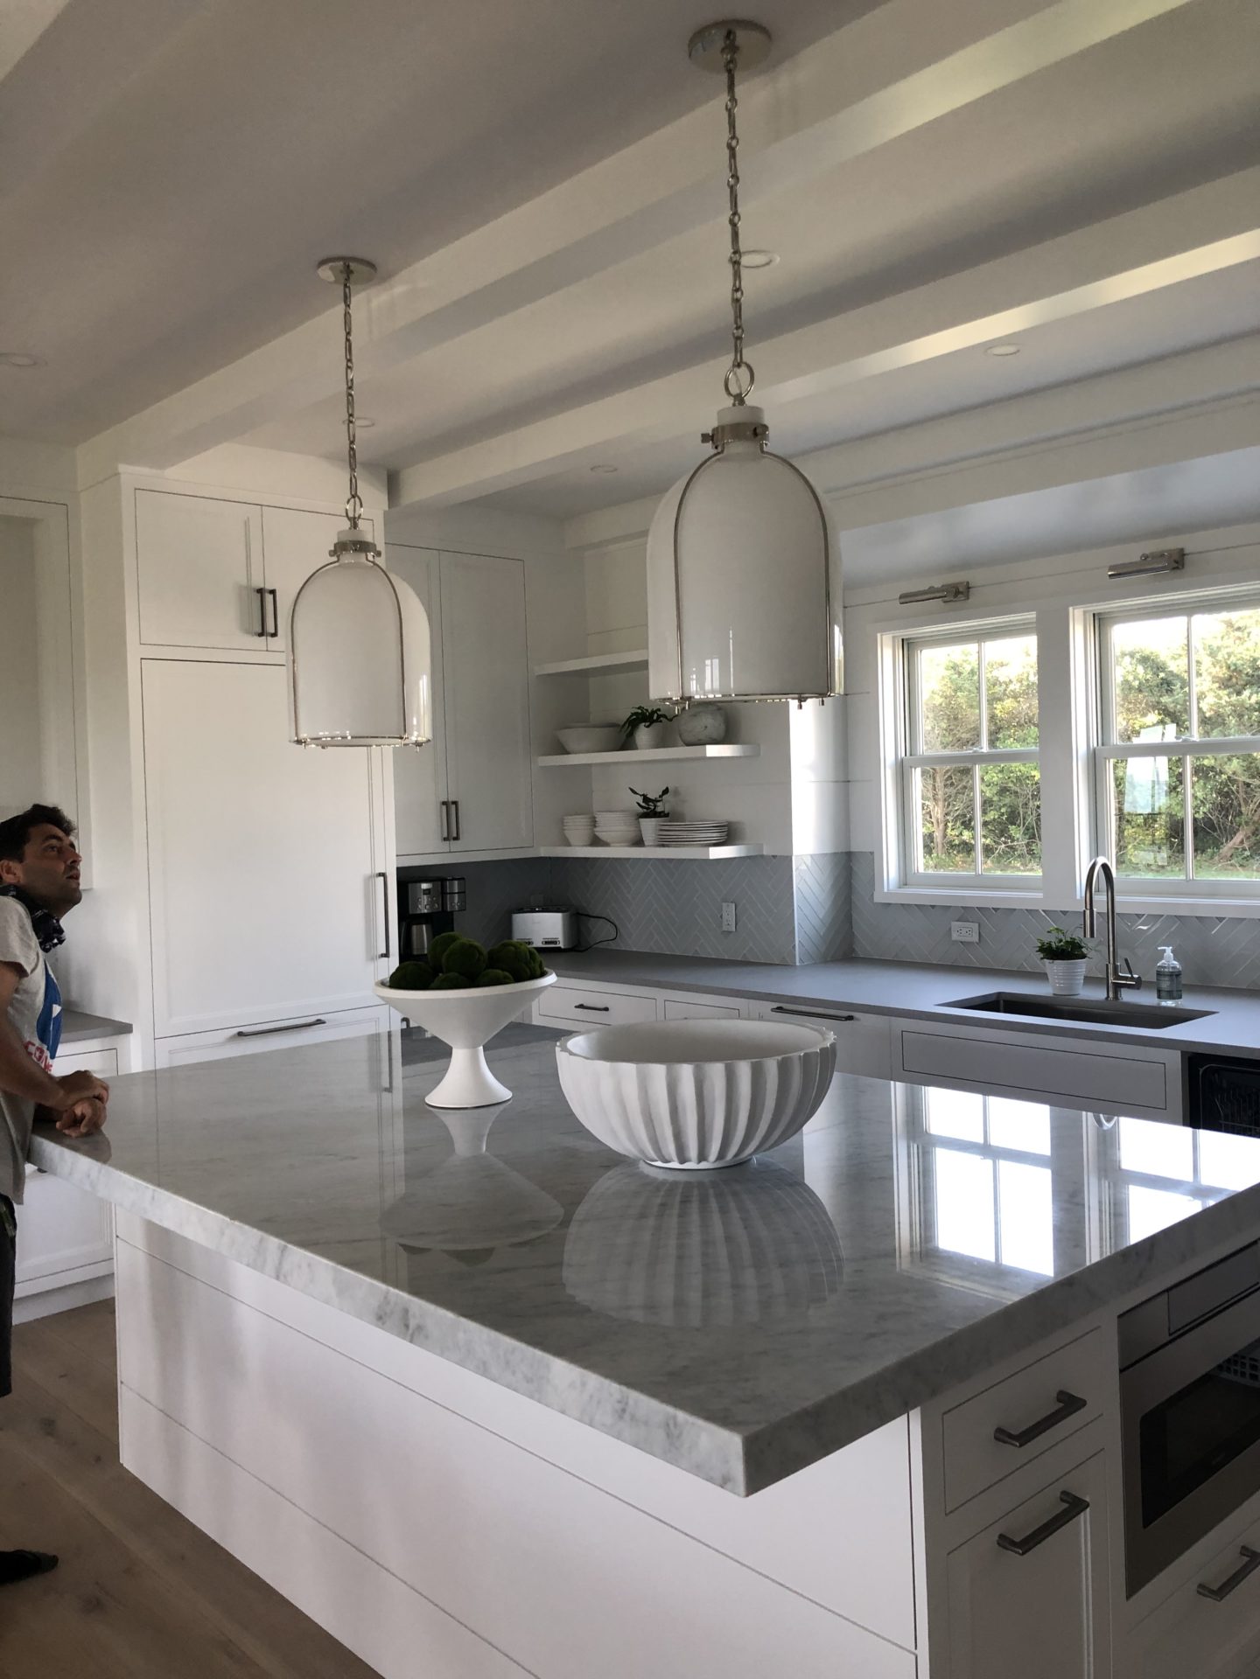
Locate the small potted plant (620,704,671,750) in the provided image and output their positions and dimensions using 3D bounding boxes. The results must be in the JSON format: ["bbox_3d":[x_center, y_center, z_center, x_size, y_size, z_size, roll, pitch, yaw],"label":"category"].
[{"bbox_3d":[0.075,-0.484,5.952,0.224,0.210,0.224,-2,1,0],"label":"small potted plant"}]

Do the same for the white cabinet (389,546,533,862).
[{"bbox_3d":[-0.919,-0.593,5.968,0.917,1.290,0.360,-3,1,-43],"label":"white cabinet"}]

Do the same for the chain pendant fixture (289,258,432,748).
[{"bbox_3d":[-0.642,-0.770,3.157,0.330,1.104,0.330,-2,1,0],"label":"chain pendant fixture"}]

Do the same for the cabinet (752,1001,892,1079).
[{"bbox_3d":[0.869,0.952,4.837,0.580,0.780,0.600,-3,2,-43],"label":"cabinet"}]

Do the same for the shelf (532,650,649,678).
[{"bbox_3d":[0.047,-0.782,5.939,0.320,0.045,1.075,-3,2,-43],"label":"shelf"}]

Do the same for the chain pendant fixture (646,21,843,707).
[{"bbox_3d":[0.185,-0.781,2.283,0.330,1.110,0.330,-2,1,0],"label":"chain pendant fixture"}]

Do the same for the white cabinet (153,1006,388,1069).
[{"bbox_3d":[-1.449,0.831,5.061,0.912,0.365,0.600,-3,1,-43],"label":"white cabinet"}]

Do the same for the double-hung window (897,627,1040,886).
[{"bbox_3d":[1.361,-0.322,5.430,0.120,1.060,0.725,-3,2,-43],"label":"double-hung window"}]

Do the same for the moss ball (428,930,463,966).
[{"bbox_3d":[-0.401,0.251,3.008,0.095,0.095,0.095,-2,1,0],"label":"moss ball"}]

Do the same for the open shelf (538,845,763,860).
[{"bbox_3d":[0.071,0.050,5.960,0.320,0.046,1.075,-3,2,-43],"label":"open shelf"}]

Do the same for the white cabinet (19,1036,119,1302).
[{"bbox_3d":[-2.051,1.062,4.538,0.520,0.785,0.590,-3,1,-43],"label":"white cabinet"}]

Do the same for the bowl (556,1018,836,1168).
[{"bbox_3d":[0.117,0.458,2.419,0.500,0.205,0.500,-2,1,0],"label":"bowl"}]

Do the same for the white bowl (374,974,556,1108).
[{"bbox_3d":[-0.355,0.436,2.967,0.395,0.265,0.395,-2,1,0],"label":"white bowl"}]

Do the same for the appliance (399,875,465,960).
[{"bbox_3d":[-0.912,0.363,5.903,0.300,0.376,0.260,-3,2,-43],"label":"appliance"}]

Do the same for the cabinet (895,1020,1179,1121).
[{"bbox_3d":[1.375,0.937,4.179,0.600,0.745,0.960,-3,1,-43],"label":"cabinet"}]

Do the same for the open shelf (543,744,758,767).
[{"bbox_3d":[0.059,-0.364,5.949,0.320,0.044,1.075,-3,2,-43],"label":"open shelf"}]

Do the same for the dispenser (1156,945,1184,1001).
[{"bbox_3d":[1.726,0.428,4.347,0.080,0.172,0.076,-1,1,9],"label":"dispenser"}]

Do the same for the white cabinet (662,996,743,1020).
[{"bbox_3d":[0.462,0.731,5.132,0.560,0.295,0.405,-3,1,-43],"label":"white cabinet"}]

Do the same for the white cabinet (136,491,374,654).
[{"bbox_3d":[-1.497,-0.920,5.032,0.913,0.515,0.600,-3,1,-43],"label":"white cabinet"}]

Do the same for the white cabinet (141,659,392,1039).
[{"bbox_3d":[-1.433,0.015,4.949,0.905,1.245,0.560,-3,2,-43],"label":"white cabinet"}]

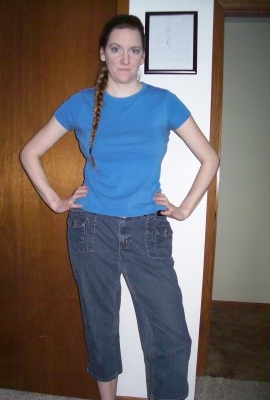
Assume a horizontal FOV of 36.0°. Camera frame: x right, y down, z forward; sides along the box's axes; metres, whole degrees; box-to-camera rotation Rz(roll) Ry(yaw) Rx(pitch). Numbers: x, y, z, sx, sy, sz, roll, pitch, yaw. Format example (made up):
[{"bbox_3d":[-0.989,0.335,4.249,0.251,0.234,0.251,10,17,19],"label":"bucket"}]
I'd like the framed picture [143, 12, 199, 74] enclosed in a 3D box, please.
[{"bbox_3d":[0.159,-0.685,1.816,0.231,0.268,0.020,2,6,5],"label":"framed picture"}]

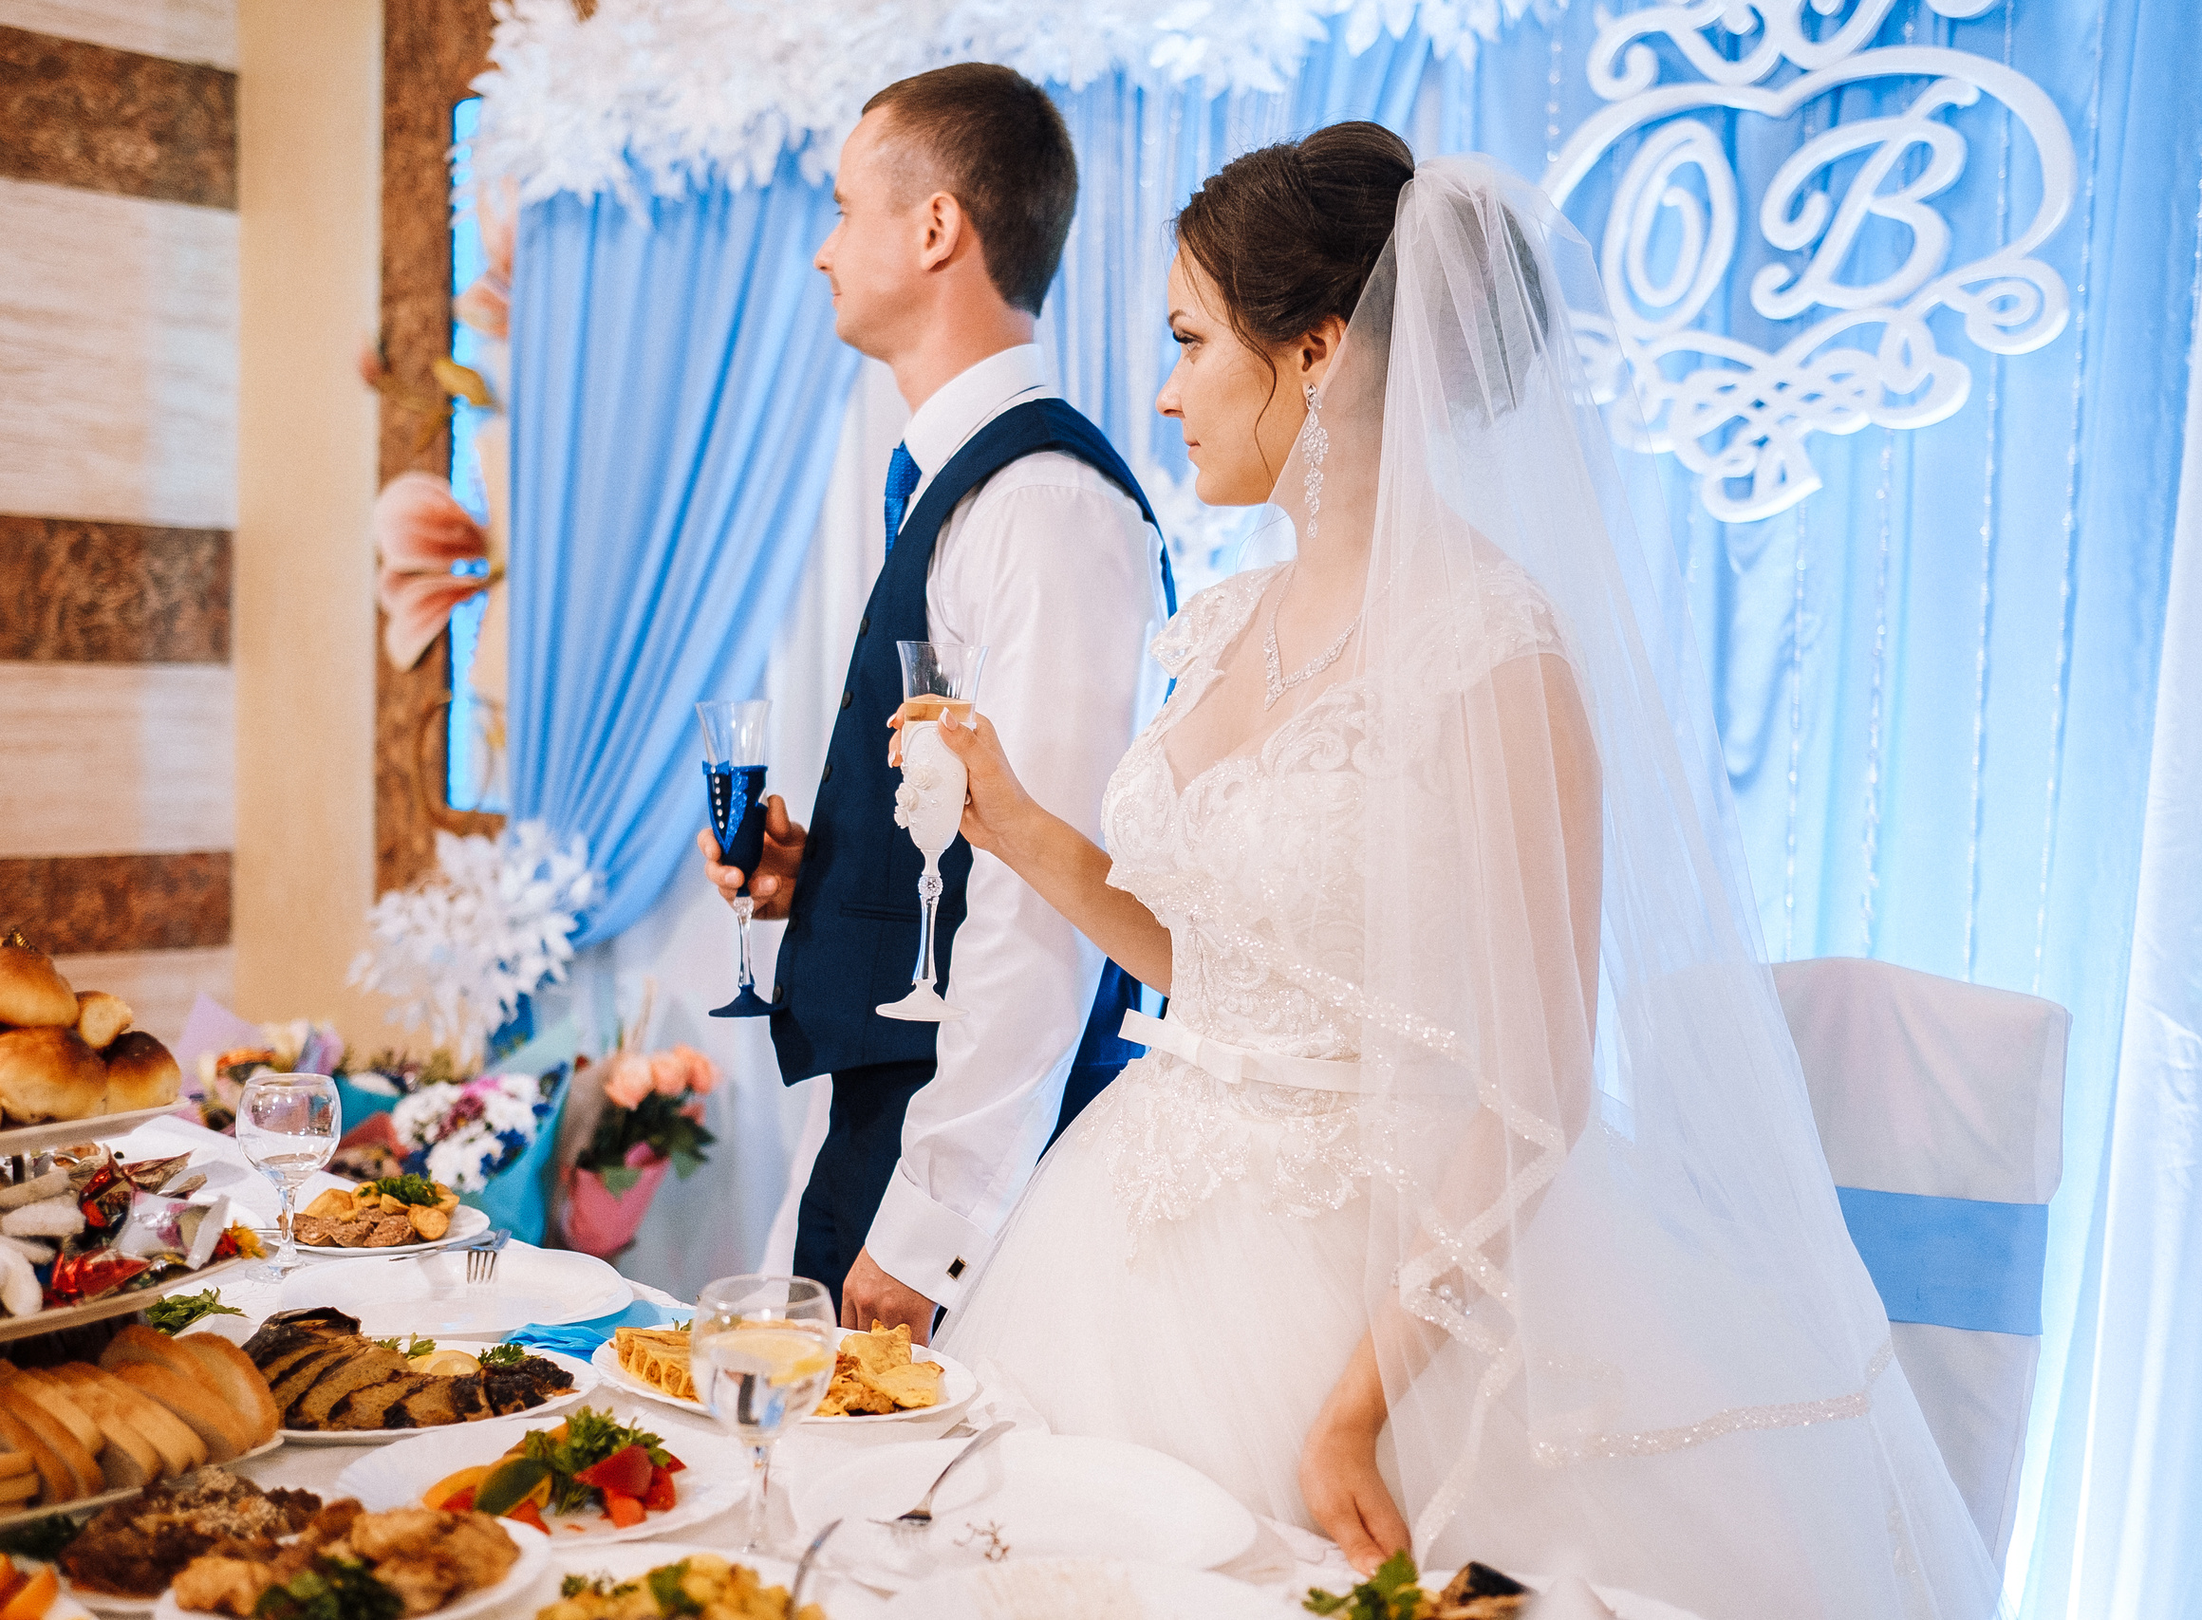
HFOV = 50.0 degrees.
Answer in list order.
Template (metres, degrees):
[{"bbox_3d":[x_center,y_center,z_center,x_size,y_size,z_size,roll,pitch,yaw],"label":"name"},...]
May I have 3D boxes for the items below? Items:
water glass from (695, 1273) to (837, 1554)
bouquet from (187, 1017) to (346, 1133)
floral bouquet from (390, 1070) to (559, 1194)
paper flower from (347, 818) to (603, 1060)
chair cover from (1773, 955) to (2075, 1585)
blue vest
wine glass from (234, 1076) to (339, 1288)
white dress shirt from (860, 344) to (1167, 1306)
[{"bbox_3d":[-0.203,0.362,1.430,0.083,0.164,0.083,2,3,0],"label":"water glass"},{"bbox_3d":[-1.342,0.432,3.800,0.270,0.240,0.250,2,3,0],"label":"bouquet"},{"bbox_3d":[-0.914,0.478,3.450,0.270,0.240,0.250,2,3,0],"label":"floral bouquet"},{"bbox_3d":[-1.218,0.253,4.600,0.420,0.460,0.480,-2,5,-44],"label":"paper flower"},{"bbox_3d":[0.585,0.666,2.219,0.450,1.000,0.520,5,5,40],"label":"chair cover"},{"bbox_3d":[-0.106,-0.054,1.950,0.310,0.570,0.420,1,4,-15],"label":"blue vest"},{"bbox_3d":[-0.694,0.310,2.020,0.088,0.171,0.088,2,3,0],"label":"wine glass"},{"bbox_3d":[-0.102,-0.012,1.949,0.330,0.750,0.500,1,4,-15],"label":"white dress shirt"}]

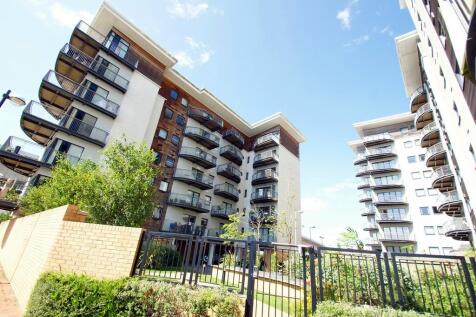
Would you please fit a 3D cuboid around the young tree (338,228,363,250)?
[{"bbox_3d":[8.150,6.580,14.300,1.900,3.200,1.900,-6,-26,27],"label":"young tree"}]

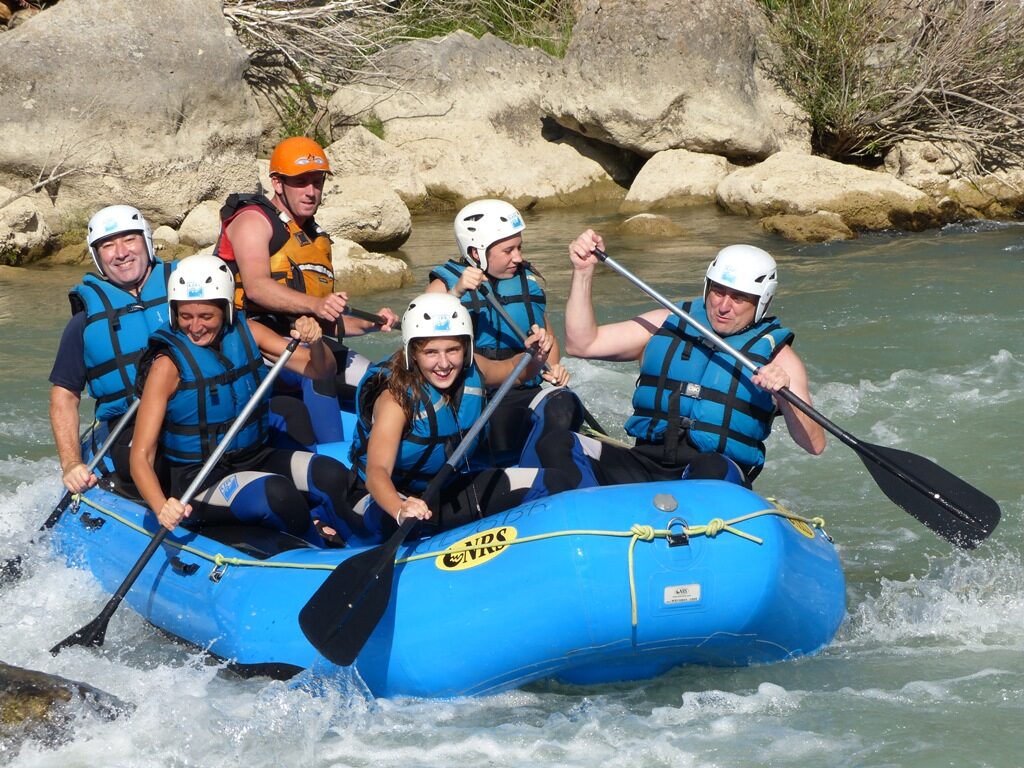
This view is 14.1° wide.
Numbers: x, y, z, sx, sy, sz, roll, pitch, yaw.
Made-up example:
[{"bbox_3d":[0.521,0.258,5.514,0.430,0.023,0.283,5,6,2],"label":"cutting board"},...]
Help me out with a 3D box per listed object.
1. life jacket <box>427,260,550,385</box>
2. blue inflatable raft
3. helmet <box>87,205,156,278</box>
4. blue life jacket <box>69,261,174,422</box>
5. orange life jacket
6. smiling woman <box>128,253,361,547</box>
[{"bbox_3d":[-0.081,-0.209,14.300,0.400,0.440,0.300,-2,9,-14],"label":"life jacket"},{"bbox_3d":[-0.300,0.567,13.600,1.870,0.730,3.750,-4,4,-26],"label":"blue inflatable raft"},{"bbox_3d":[-1.315,-0.480,13.950,0.225,0.235,0.270,-13,8,5],"label":"helmet"},{"bbox_3d":[-1.263,-0.137,14.000,0.460,0.550,0.330,-14,8,-8],"label":"blue life jacket"},{"bbox_3d":[-0.872,-0.442,15.200,0.430,0.490,0.340,-13,11,-40],"label":"orange life jacket"},{"bbox_3d":[-0.866,0.060,13.400,0.720,0.970,0.750,-3,9,-18],"label":"smiling woman"}]

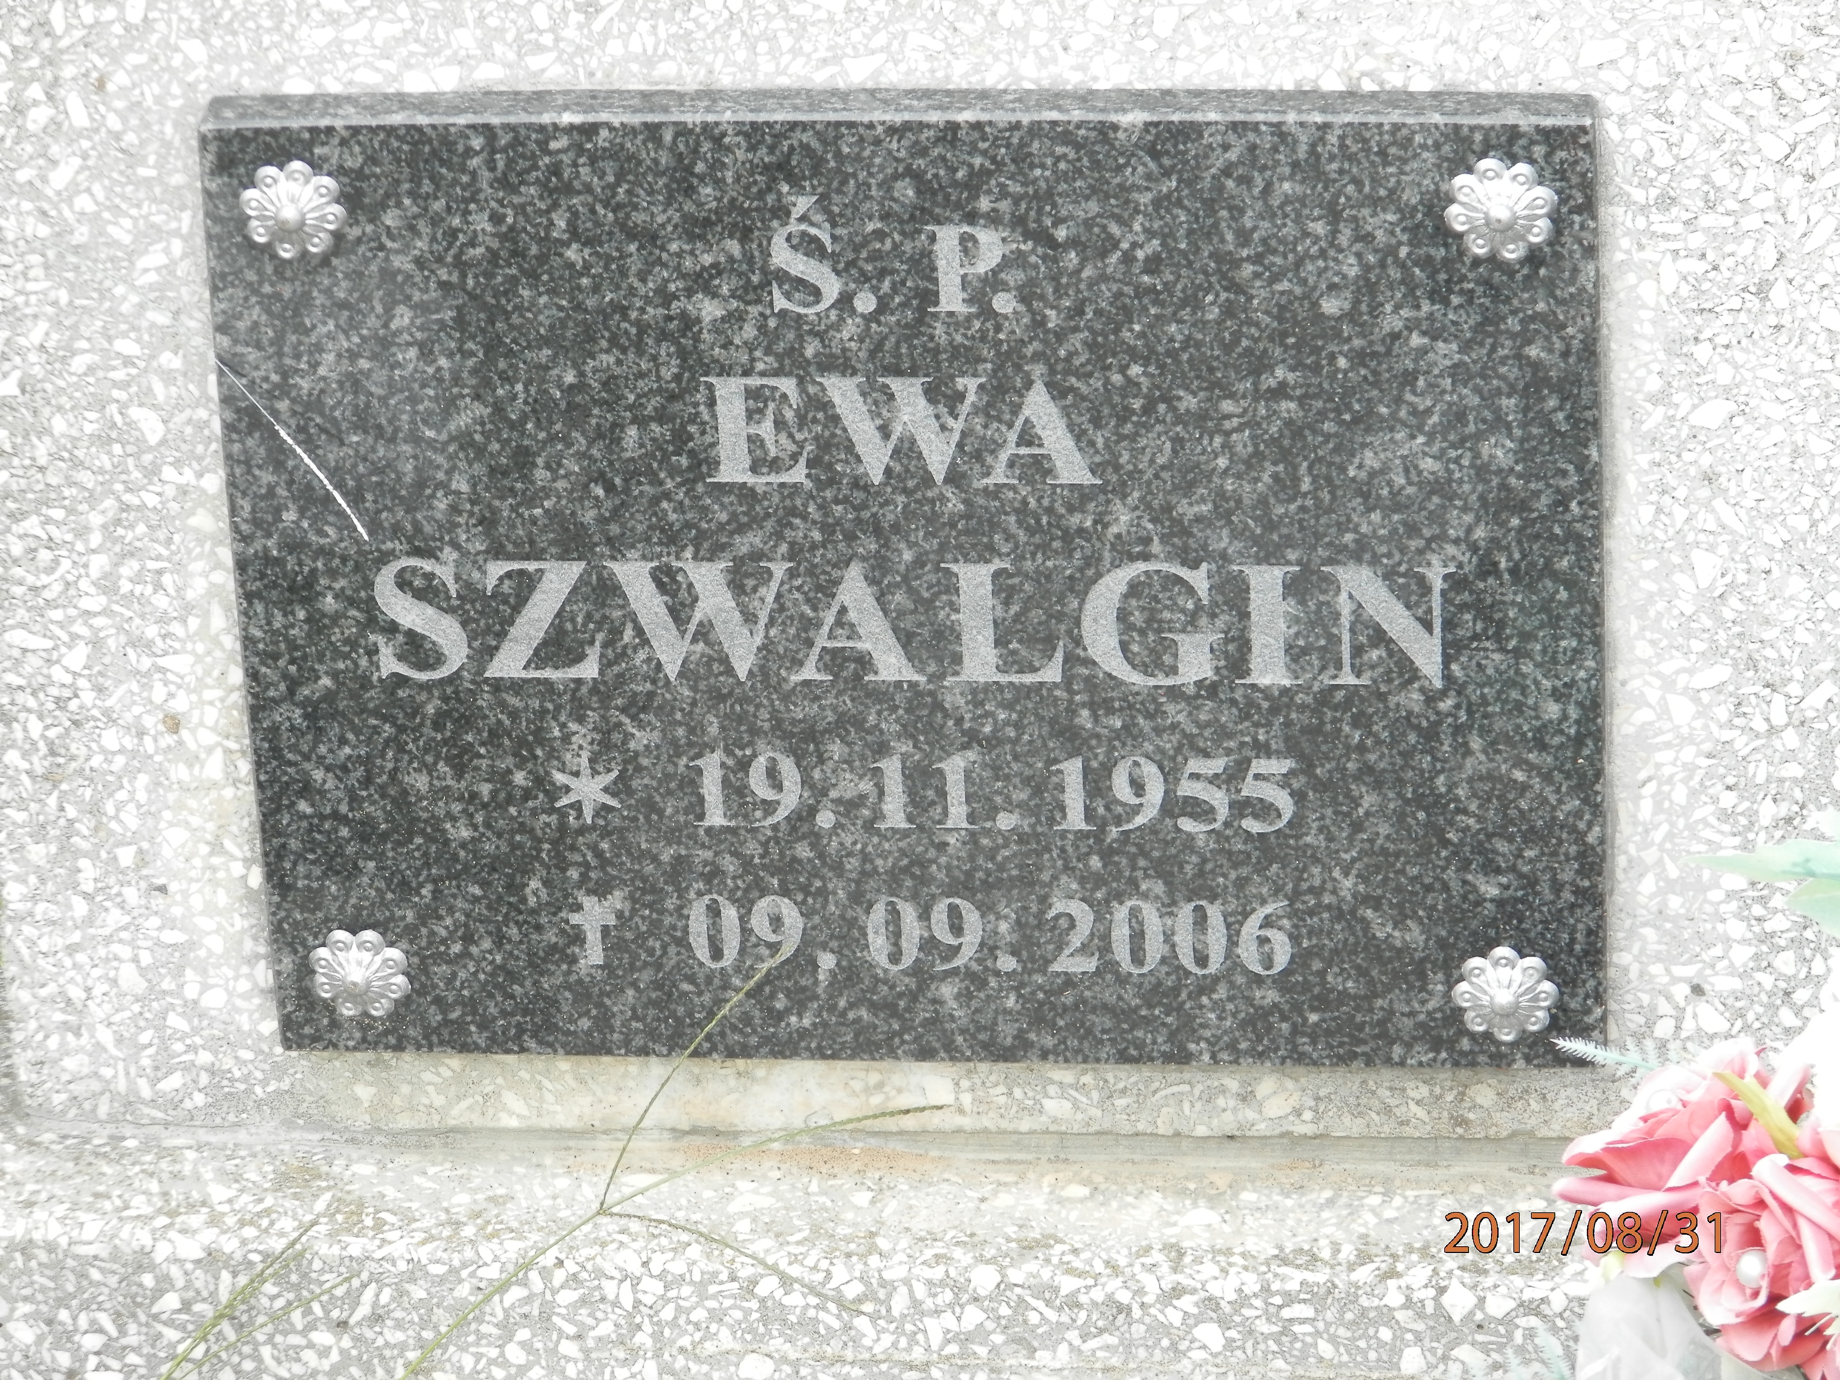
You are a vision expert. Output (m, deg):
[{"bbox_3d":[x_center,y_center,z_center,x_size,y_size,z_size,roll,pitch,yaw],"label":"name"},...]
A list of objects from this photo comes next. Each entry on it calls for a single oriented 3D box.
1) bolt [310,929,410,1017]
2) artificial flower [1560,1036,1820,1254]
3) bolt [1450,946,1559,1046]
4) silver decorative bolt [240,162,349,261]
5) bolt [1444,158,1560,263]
[{"bbox_3d":[-0.169,0.086,2.447,0.030,0.030,0.011,0,25,7],"label":"bolt"},{"bbox_3d":[0.215,0.129,2.290,0.068,0.058,0.068,12,29,30],"label":"artificial flower"},{"bbox_3d":[0.173,0.091,2.406,0.032,0.032,0.011,0,25,7],"label":"bolt"},{"bbox_3d":[-0.181,-0.137,2.344,0.031,0.031,0.011,0,25,7],"label":"silver decorative bolt"},{"bbox_3d":[0.164,-0.135,2.302,0.032,0.032,0.011,0,25,7],"label":"bolt"}]

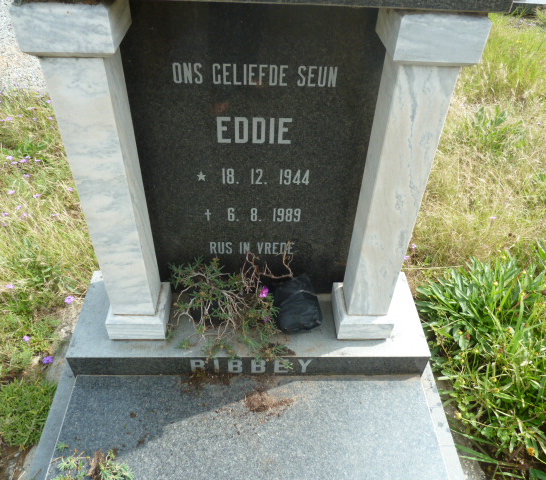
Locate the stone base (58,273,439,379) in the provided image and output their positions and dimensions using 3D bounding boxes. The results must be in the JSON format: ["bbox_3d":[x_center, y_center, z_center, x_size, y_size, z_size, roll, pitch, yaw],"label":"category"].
[{"bbox_3d":[-0.058,0.228,1.280,0.900,0.096,0.290,0,42,-3],"label":"stone base"}]

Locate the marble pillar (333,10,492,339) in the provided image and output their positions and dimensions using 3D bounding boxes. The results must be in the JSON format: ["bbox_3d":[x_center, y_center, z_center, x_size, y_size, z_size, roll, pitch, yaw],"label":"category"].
[{"bbox_3d":[0.249,-0.085,0.994,0.142,0.774,0.144,0,41,-3],"label":"marble pillar"}]

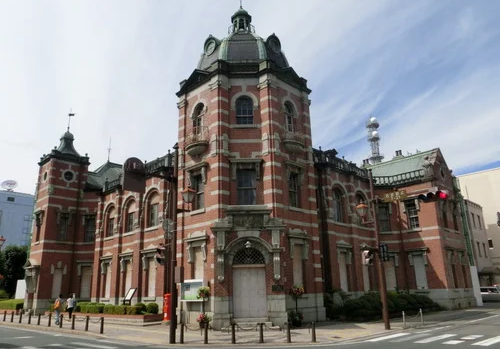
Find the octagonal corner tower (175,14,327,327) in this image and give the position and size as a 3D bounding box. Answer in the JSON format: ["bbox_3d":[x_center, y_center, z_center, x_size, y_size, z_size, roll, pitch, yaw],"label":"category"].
[{"bbox_3d":[-0.285,-1.796,25.363,8.300,20.700,8.300,-1,-16,-1],"label":"octagonal corner tower"}]

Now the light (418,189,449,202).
[{"bbox_3d":[7.581,0.875,16.690,0.380,0.400,1.150,12,-21,-39],"label":"light"}]

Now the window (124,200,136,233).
[{"bbox_3d":[-8.742,3.080,29.742,0.270,2.420,1.400,14,-22,-43],"label":"window"}]

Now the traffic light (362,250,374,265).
[{"bbox_3d":[5.155,3.624,17.592,0.370,0.680,0.300,14,-23,-43],"label":"traffic light"}]

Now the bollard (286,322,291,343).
[{"bbox_3d":[1.341,5.486,14.053,0.130,0.680,0.130,-1,-16,-1],"label":"bollard"}]

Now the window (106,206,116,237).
[{"bbox_3d":[-10.834,3.709,31.787,0.270,2.420,1.400,14,-22,-43],"label":"window"}]

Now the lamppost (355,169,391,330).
[{"bbox_3d":[5.373,3.188,17.991,0.420,6.935,0.950,14,-23,-43],"label":"lamppost"}]

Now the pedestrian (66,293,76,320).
[{"bbox_3d":[-11.503,8.606,26.167,0.540,1.660,0.400,10,-20,-36],"label":"pedestrian"}]

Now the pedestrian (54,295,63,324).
[{"bbox_3d":[-10.870,7.746,23.206,0.480,1.672,0.380,-13,-20,33],"label":"pedestrian"}]

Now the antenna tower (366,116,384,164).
[{"bbox_3d":[57.842,-14.979,186.383,5.600,23.000,5.600,14,-23,-43],"label":"antenna tower"}]

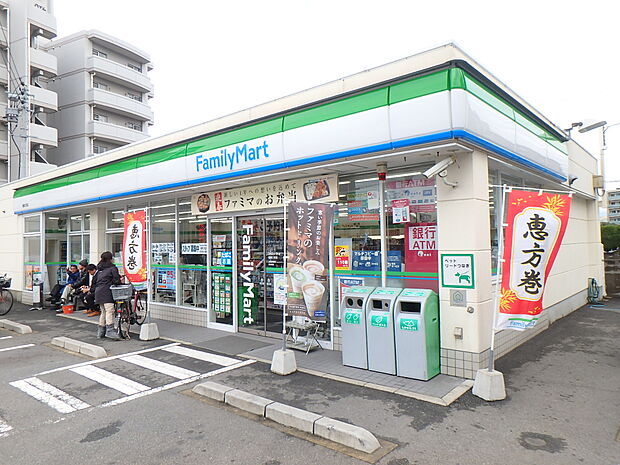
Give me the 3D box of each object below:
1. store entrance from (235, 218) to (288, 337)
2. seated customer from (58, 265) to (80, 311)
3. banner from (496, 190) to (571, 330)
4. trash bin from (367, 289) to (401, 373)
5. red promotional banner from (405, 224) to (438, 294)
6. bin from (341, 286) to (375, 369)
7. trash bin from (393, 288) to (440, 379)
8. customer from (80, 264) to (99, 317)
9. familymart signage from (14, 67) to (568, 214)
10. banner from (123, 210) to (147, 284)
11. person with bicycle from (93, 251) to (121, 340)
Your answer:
[{"bbox_3d":[-0.772,0.746,7.697,1.500,2.130,0.140,-2,-2,41],"label":"store entrance"},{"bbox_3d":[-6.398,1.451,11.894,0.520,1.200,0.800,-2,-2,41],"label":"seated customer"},{"bbox_3d":[2.346,0.289,4.700,0.680,1.470,0.150,4,0,-3],"label":"banner"},{"bbox_3d":[1.000,1.210,5.624,0.370,1.020,0.400,-2,-2,41],"label":"trash bin"},{"bbox_3d":[1.475,0.345,5.803,0.540,0.920,0.040,-2,-2,41],"label":"red promotional banner"},{"bbox_3d":[0.709,1.222,5.875,0.370,1.020,0.400,-2,-2,41],"label":"bin"},{"bbox_3d":[1.302,1.198,5.377,0.375,1.020,0.400,-2,-2,41],"label":"trash bin"},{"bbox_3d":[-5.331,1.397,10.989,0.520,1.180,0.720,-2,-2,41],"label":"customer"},{"bbox_3d":[-2.106,-1.125,11.066,14.000,0.760,5.000,-2,-2,41],"label":"familymart signage"},{"bbox_3d":[-3.281,0.339,8.420,0.580,1.480,0.120,-2,-2,31],"label":"banner"},{"bbox_3d":[-3.672,1.142,8.120,0.520,1.580,0.450,-1,-1,5],"label":"person with bicycle"}]

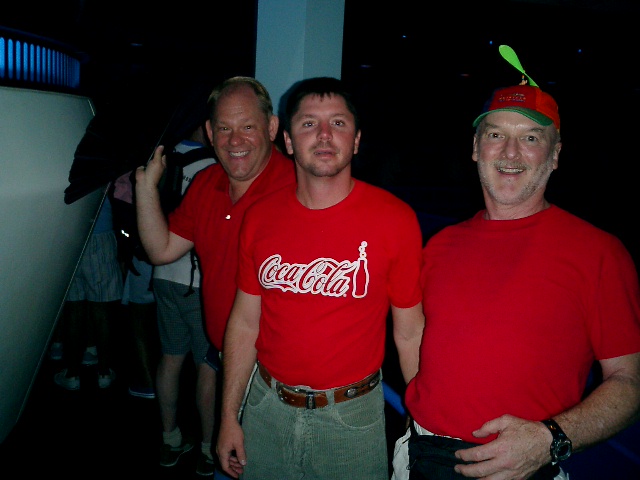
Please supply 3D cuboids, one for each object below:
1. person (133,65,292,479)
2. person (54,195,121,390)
[{"bbox_3d":[-0.279,0.433,1.947,0.600,1.790,0.450,2,7,0],"label":"person"},{"bbox_3d":[-1.478,0.128,4.304,0.520,1.730,0.360,1,7,-12],"label":"person"}]

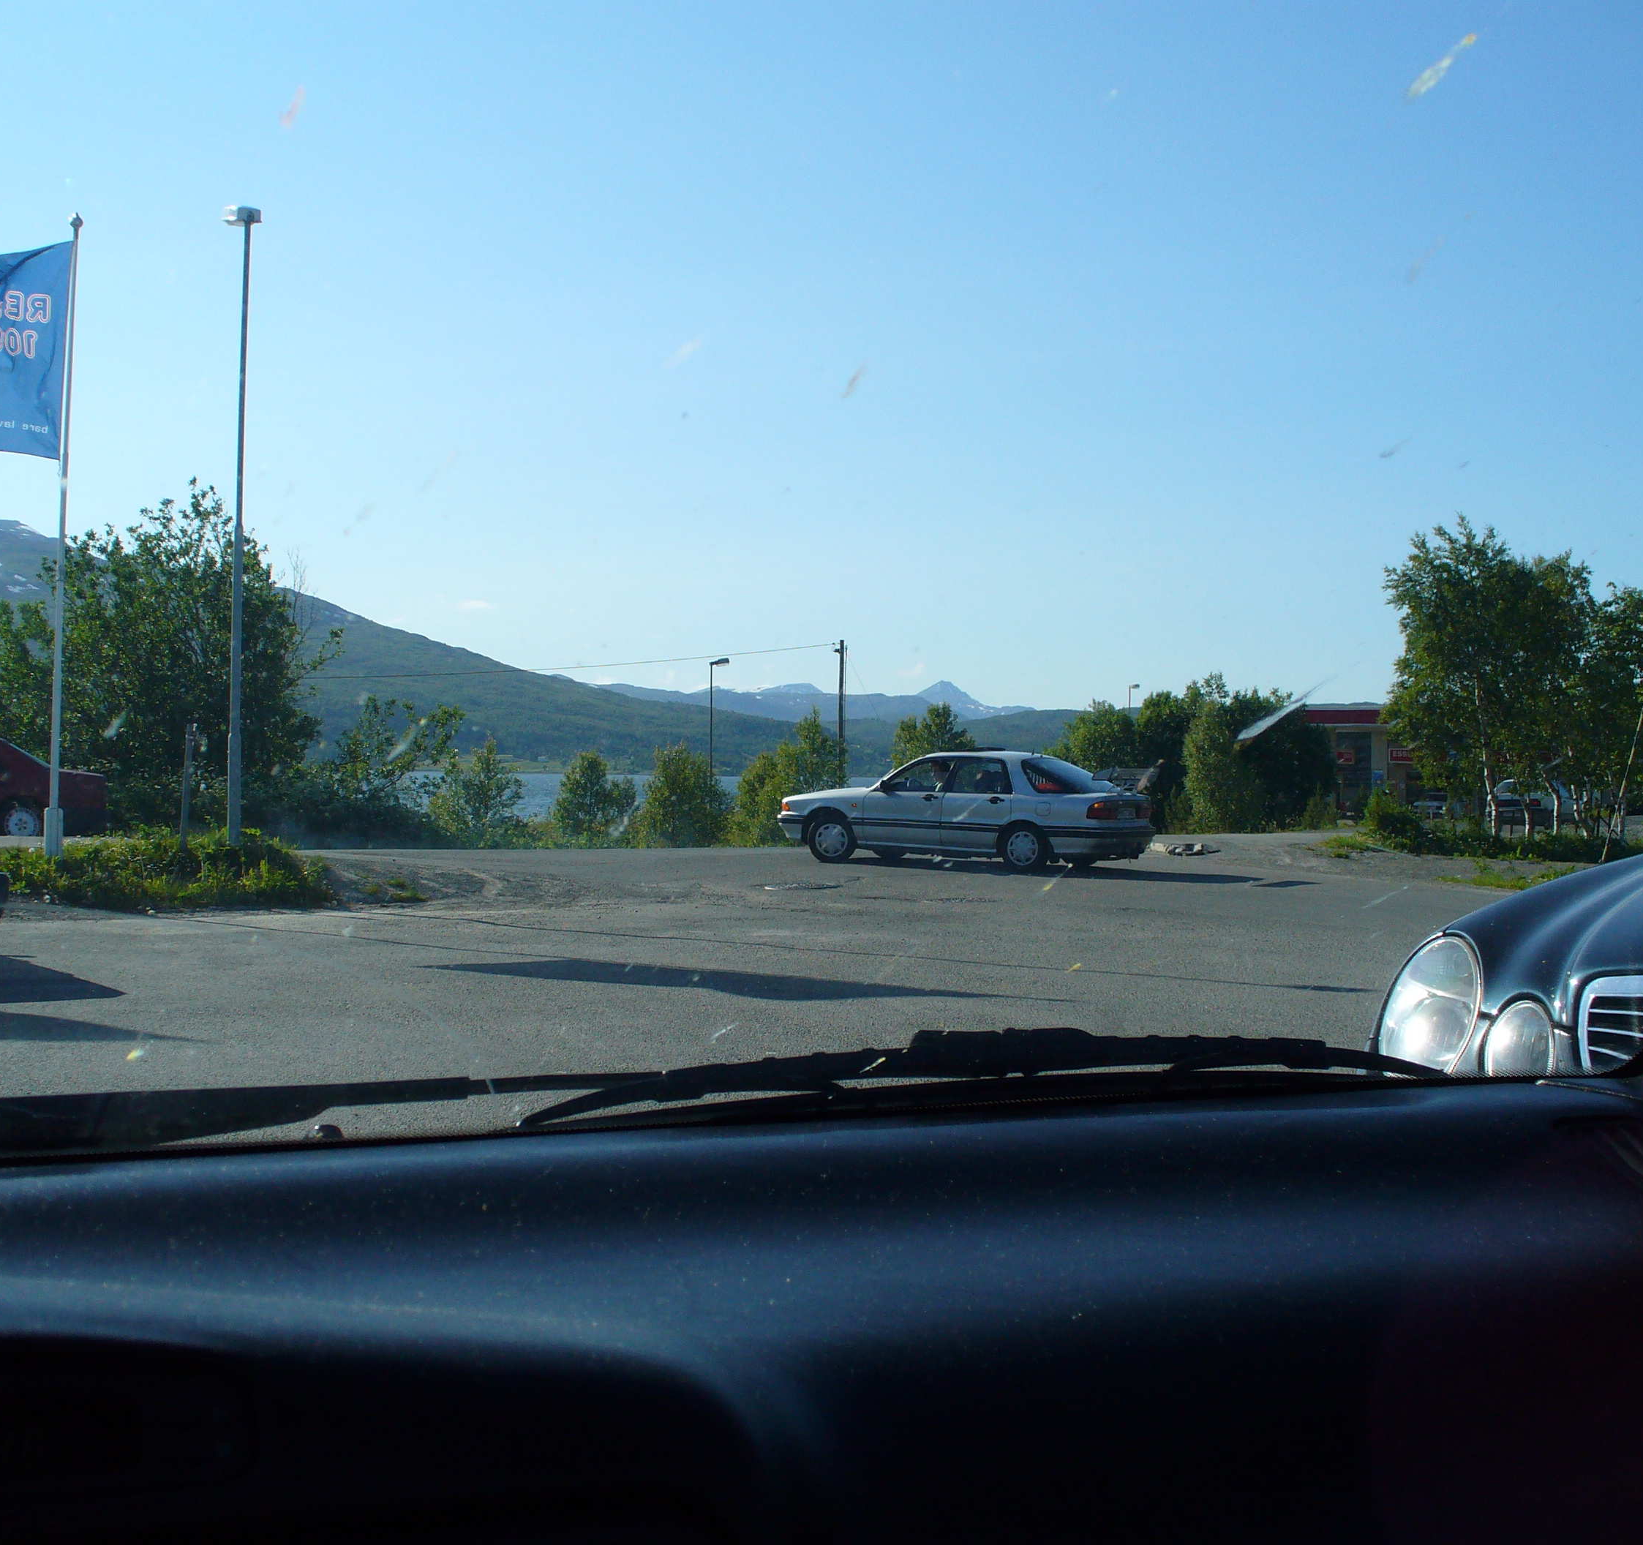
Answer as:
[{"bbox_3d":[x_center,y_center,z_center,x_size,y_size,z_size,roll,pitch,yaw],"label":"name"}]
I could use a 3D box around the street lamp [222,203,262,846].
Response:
[{"bbox_3d":[-5.740,-2.371,21.800,0.350,6.441,0.420,1,0,-37],"label":"street lamp"}]

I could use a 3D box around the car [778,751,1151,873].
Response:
[{"bbox_3d":[1.716,0.440,27.039,4.550,1.420,1.695,1,0,30],"label":"car"}]

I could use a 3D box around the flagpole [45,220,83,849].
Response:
[{"bbox_3d":[-7.240,-2.221,21.100,0.180,6.280,0.180,2,0,0],"label":"flagpole"}]

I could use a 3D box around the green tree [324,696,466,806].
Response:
[{"bbox_3d":[-6.501,-0.184,33.500,2.200,2.100,1.900,1,0,0],"label":"green tree"}]

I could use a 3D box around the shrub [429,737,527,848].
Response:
[{"bbox_3d":[-4.869,0.285,31.200,1.450,1.550,1.300,1,0,0],"label":"shrub"}]

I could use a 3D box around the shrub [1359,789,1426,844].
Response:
[{"bbox_3d":[9.354,0.724,36.000,1.150,0.950,1.050,1,0,0],"label":"shrub"}]

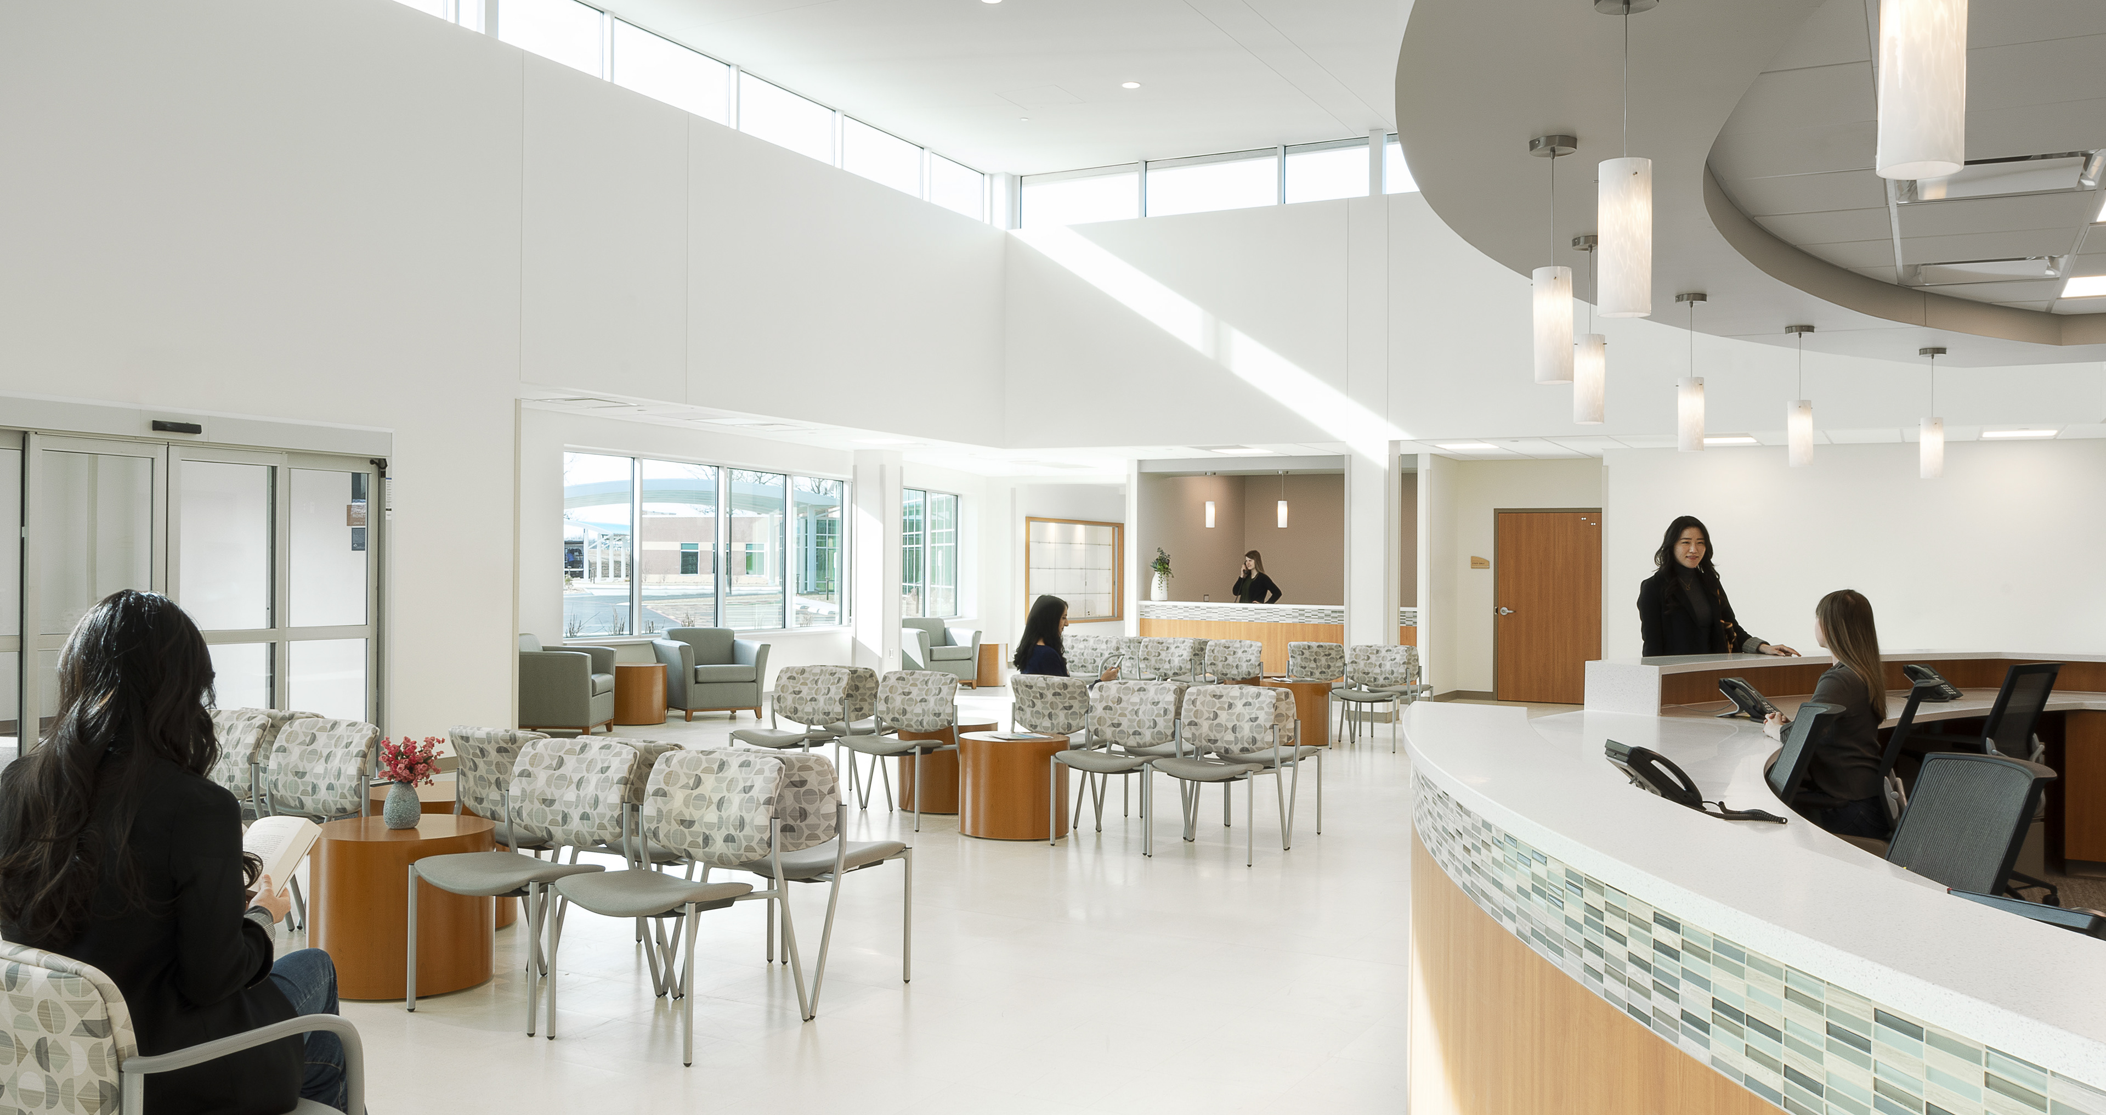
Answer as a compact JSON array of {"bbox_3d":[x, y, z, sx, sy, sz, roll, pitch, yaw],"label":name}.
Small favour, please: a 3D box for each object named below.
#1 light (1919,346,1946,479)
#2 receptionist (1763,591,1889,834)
[{"bbox_3d":[4.346,-0.716,7.800,0.118,0.640,0.118,0,0,29],"label":"light"},{"bbox_3d":[2.566,0.804,5.463,0.680,1.360,0.470,0,-1,34],"label":"receptionist"}]

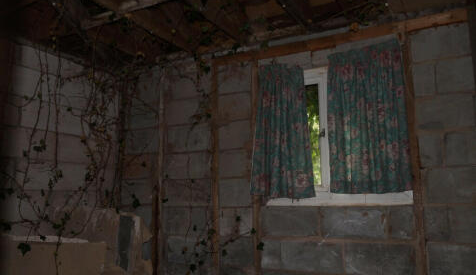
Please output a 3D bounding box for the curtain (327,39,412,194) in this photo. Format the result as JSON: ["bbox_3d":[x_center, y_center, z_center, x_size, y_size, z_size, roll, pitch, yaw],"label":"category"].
[{"bbox_3d":[0.845,-0.135,2.469,0.494,0.995,0.090,-6,-12,25],"label":"curtain"}]

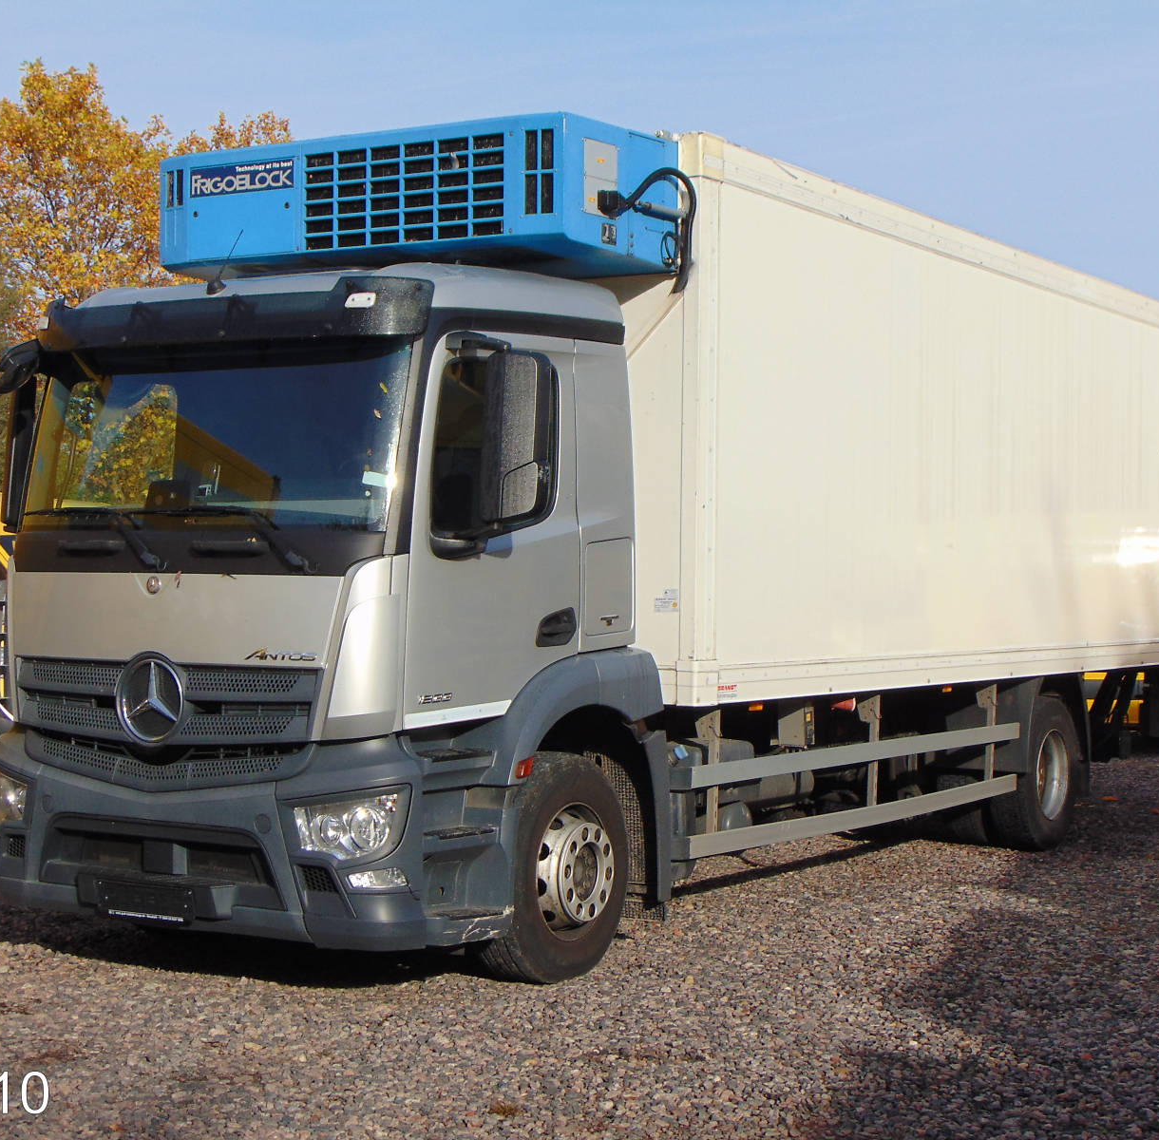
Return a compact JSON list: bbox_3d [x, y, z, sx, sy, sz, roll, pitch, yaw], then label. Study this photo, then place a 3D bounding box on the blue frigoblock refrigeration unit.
[{"bbox_3d":[-0.808,-1.751,10.697,2.370,0.610,1.010,1,0,32],"label":"blue frigoblock refrigeration unit"}]

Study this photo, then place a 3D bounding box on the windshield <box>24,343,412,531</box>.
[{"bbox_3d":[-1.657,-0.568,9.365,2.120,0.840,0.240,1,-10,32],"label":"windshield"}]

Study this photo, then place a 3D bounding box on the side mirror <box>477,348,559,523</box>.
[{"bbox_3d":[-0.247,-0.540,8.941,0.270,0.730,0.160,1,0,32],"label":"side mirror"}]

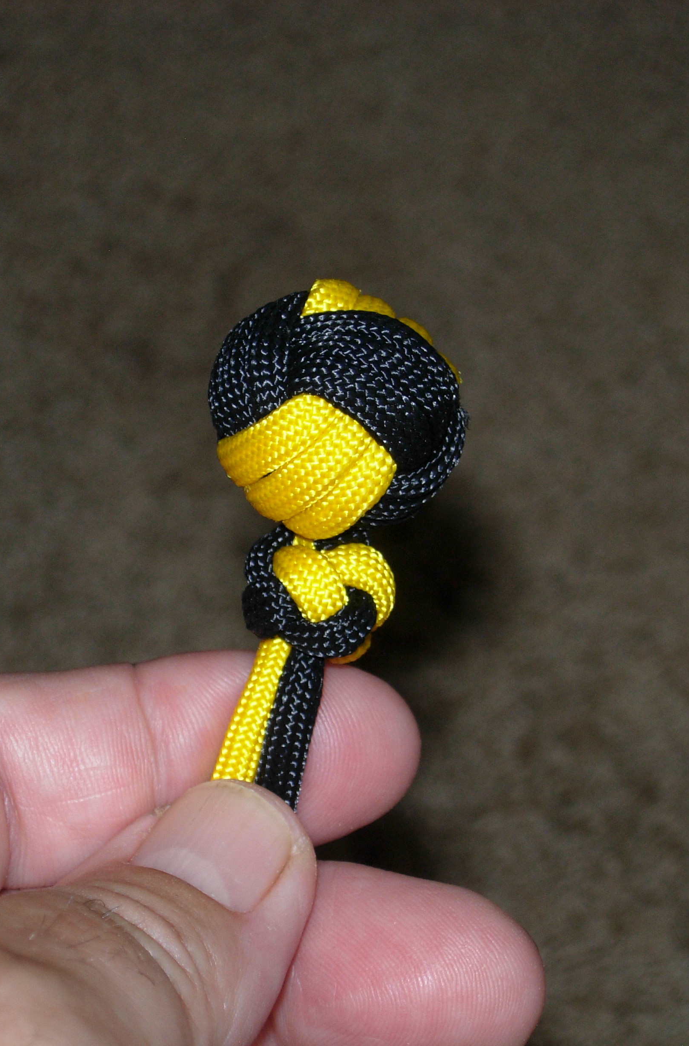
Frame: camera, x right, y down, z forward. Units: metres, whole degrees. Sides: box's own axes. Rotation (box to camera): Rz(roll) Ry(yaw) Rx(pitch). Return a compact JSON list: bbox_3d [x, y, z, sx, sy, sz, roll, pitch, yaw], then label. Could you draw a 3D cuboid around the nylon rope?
[{"bbox_3d":[-0.003,0.003,0.357,0.026,0.025,0.057,8,97,0],"label":"nylon rope"}]

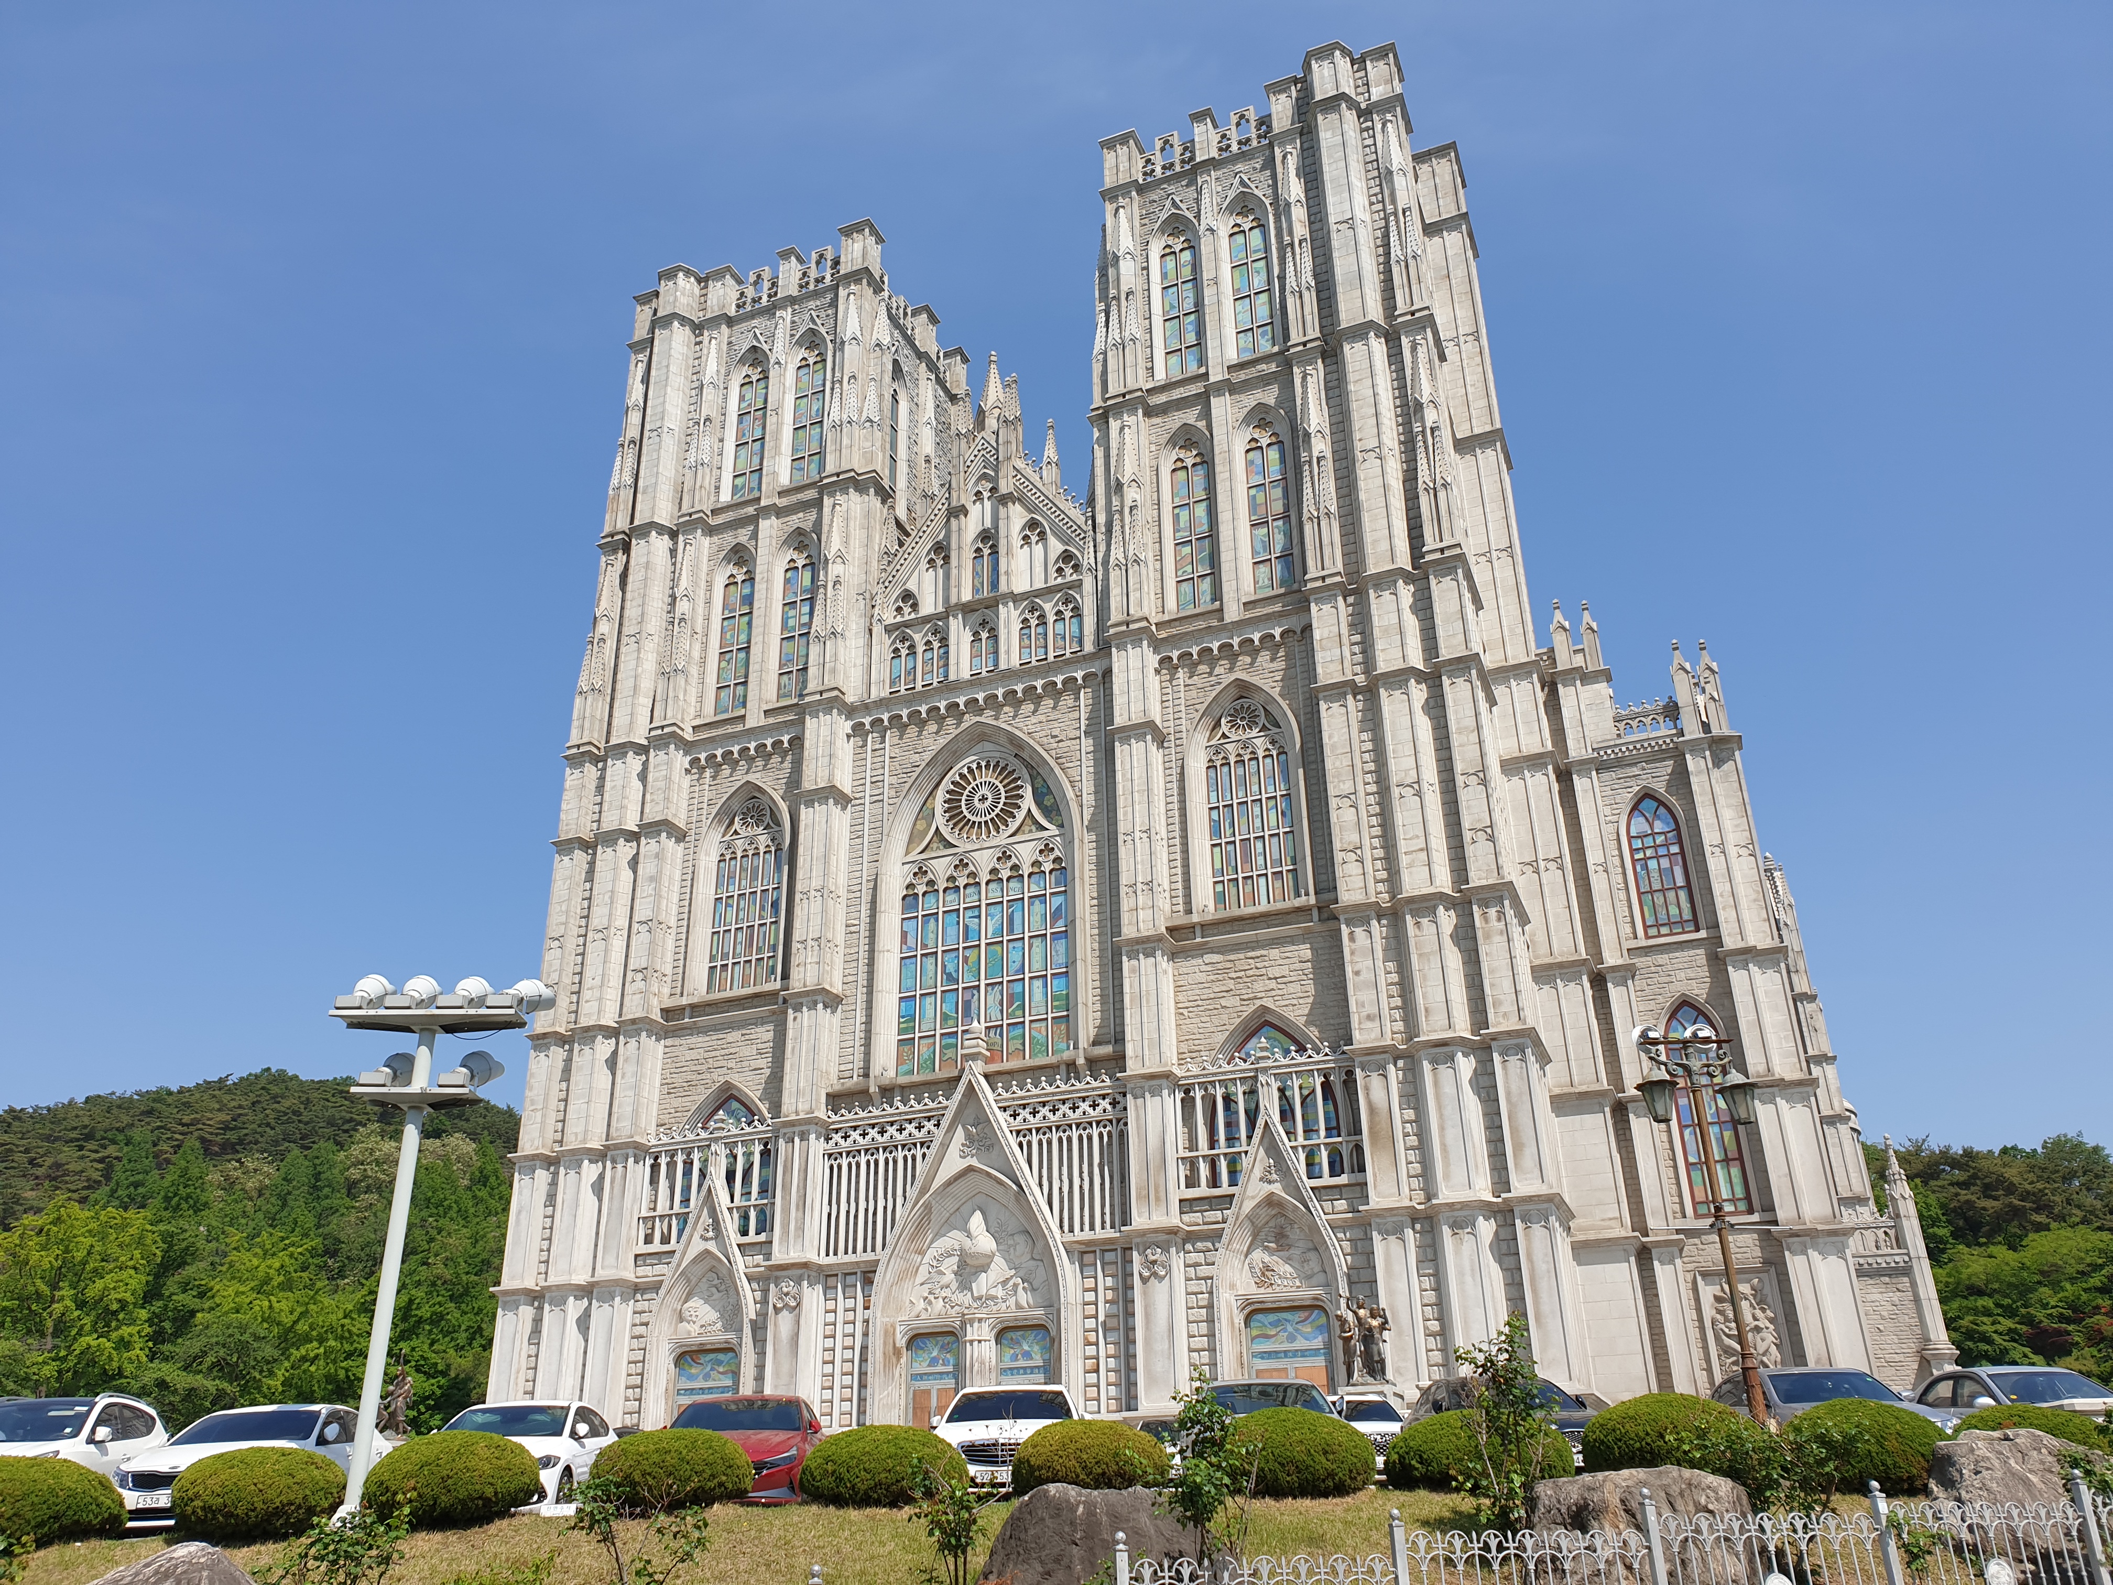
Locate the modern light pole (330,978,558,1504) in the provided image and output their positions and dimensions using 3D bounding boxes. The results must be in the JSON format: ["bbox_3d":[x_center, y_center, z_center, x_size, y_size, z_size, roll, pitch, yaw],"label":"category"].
[{"bbox_3d":[-6.743,4.562,16.453,2.420,5.600,0.900,-1,-25,0],"label":"modern light pole"}]

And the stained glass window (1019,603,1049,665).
[{"bbox_3d":[-0.824,-6.228,61.718,1.229,2.730,0.300,-11,-27,21],"label":"stained glass window"}]

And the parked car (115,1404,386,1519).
[{"bbox_3d":[-9.191,8.017,18.639,1.840,1.460,4.840,0,-25,-3],"label":"parked car"}]

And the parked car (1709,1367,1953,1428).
[{"bbox_3d":[9.618,8.219,20.300,1.850,1.470,4.850,-2,-25,2],"label":"parked car"}]

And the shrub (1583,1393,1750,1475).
[{"bbox_3d":[6.329,6.681,16.399,1.671,0.875,1.671,-1,-25,0],"label":"shrub"}]

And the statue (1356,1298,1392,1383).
[{"bbox_3d":[7.491,12.958,37.532,0.903,1.906,0.750,-11,-27,21],"label":"statue"}]

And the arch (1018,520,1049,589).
[{"bbox_3d":[-0.945,-9.615,63.664,1.373,2.987,0.450,-11,-27,21],"label":"arch"}]

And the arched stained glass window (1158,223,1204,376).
[{"bbox_3d":[4.872,-19.473,62.489,1.550,7.360,0.350,-11,-26,21],"label":"arched stained glass window"}]

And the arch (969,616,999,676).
[{"bbox_3d":[-2.839,-5.907,62.931,1.319,2.626,0.450,-11,-27,21],"label":"arch"}]

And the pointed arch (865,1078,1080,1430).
[{"bbox_3d":[-2.582,15.154,52.698,7.448,12.270,1.500,-11,-27,21],"label":"pointed arch"}]

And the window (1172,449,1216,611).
[{"bbox_3d":[5.420,-10.697,63.435,1.530,7.761,0.350,-11,-27,20],"label":"window"}]

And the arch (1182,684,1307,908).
[{"bbox_3d":[6.427,0.061,54.769,3.916,8.272,0.900,-11,-27,21],"label":"arch"}]

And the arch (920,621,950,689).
[{"bbox_3d":[-4.717,-5.383,62.254,1.200,2.605,0.350,-11,-27,21],"label":"arch"}]

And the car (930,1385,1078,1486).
[{"bbox_3d":[-0.501,8.074,19.509,1.950,1.490,5.100,-2,-25,2],"label":"car"}]

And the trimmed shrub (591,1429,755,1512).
[{"bbox_3d":[-3.967,6.962,16.299,1.631,0.775,1.631,-1,-25,0],"label":"trimmed shrub"}]

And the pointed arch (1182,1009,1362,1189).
[{"bbox_3d":[6.923,9.897,52.249,6.010,5.915,1.400,-11,-27,20],"label":"pointed arch"}]

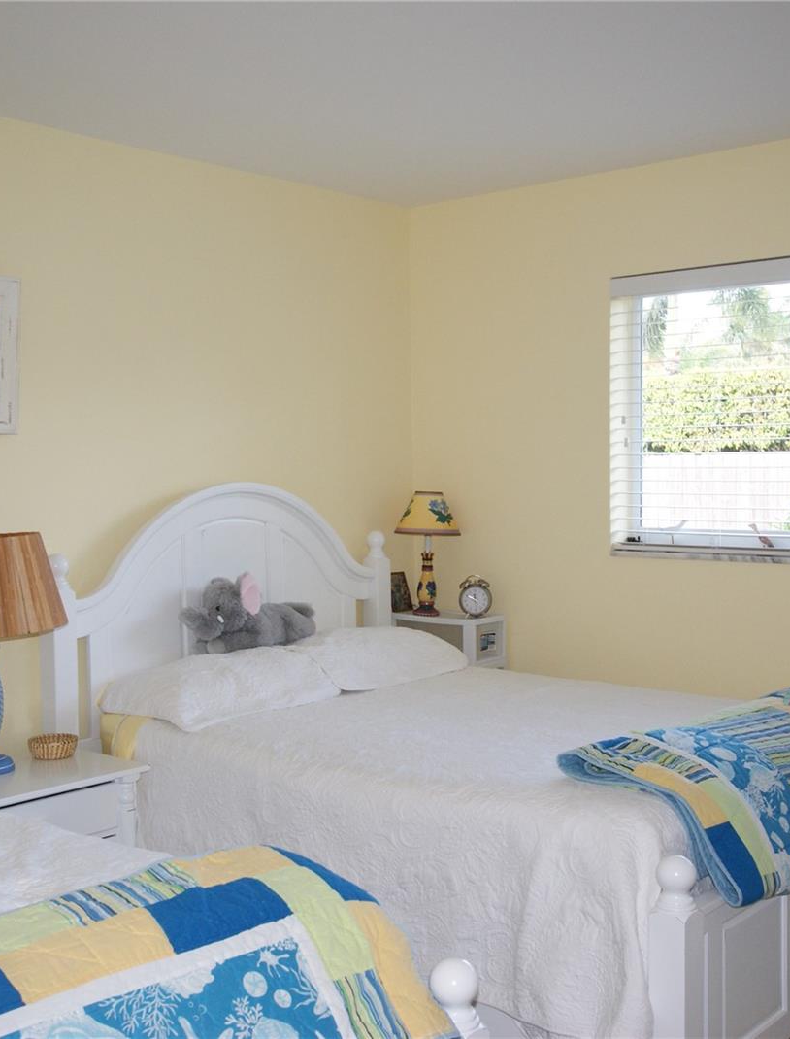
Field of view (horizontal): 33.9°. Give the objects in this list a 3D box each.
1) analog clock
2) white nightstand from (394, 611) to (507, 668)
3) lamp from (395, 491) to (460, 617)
[{"bbox_3d":[0.303,0.284,4.838,0.114,0.153,0.065,0,3,17],"label":"analog clock"},{"bbox_3d":[0.197,0.788,4.926,0.414,0.860,0.189,1,3,41],"label":"white nightstand"},{"bbox_3d":[0.120,0.129,4.888,0.250,0.463,0.250,-1,2,1],"label":"lamp"}]

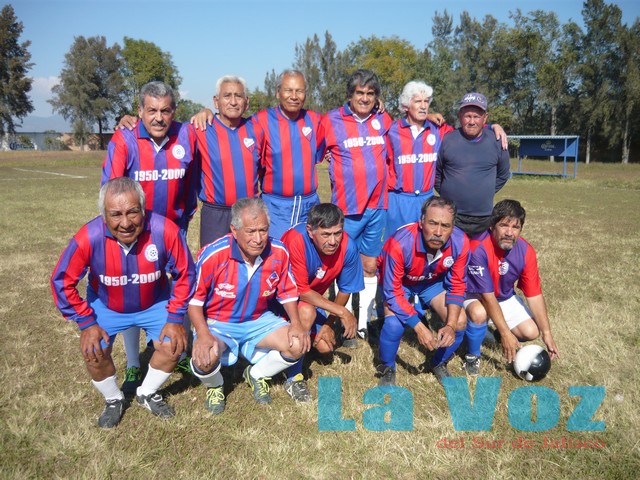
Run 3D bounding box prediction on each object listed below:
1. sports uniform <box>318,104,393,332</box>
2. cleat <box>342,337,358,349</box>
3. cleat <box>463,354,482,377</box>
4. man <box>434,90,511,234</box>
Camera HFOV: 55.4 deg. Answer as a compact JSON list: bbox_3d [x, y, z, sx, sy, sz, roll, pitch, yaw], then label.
[{"bbox_3d":[0.239,-0.105,4.002,0.520,1.450,0.340,-2,9,-12],"label":"sports uniform"},{"bbox_3d":[0.207,0.640,4.139,0.105,0.110,0.280,-2,9,-10],"label":"cleat"},{"bbox_3d":[0.915,0.714,3.673,0.105,0.110,0.280,2,9,10],"label":"cleat"},{"bbox_3d":[1.031,-0.165,4.124,0.550,1.650,0.360,0,9,0],"label":"man"}]

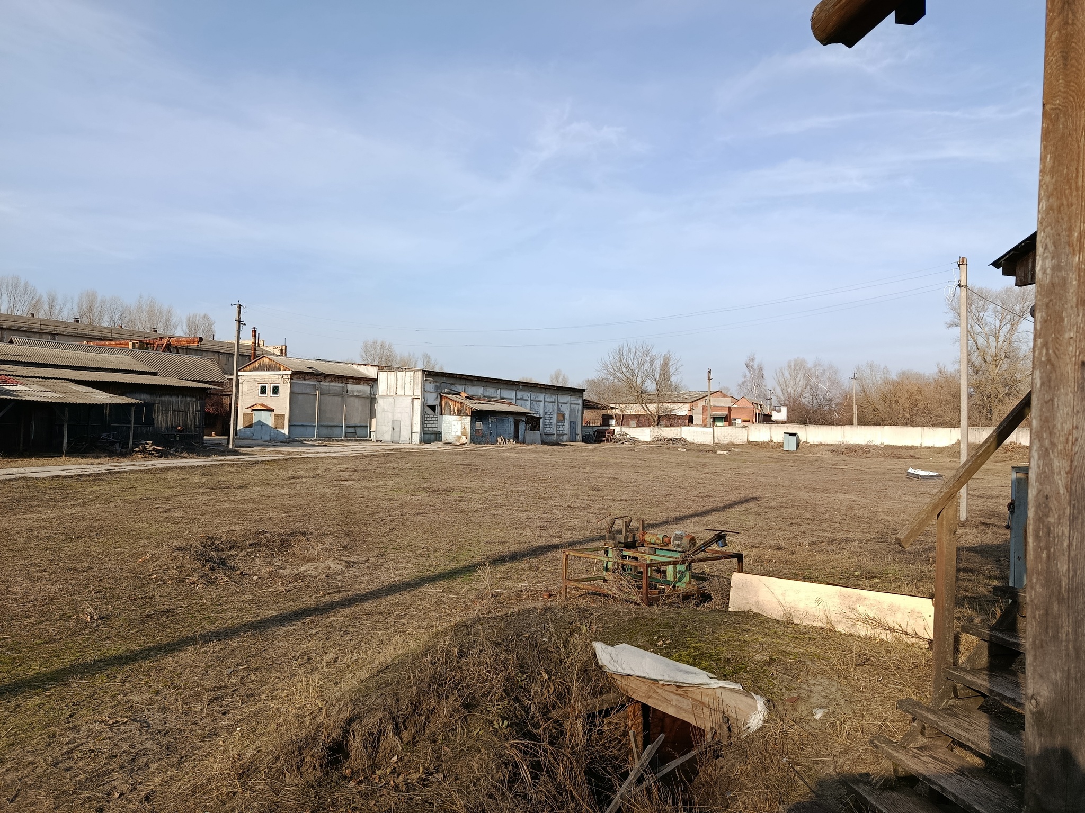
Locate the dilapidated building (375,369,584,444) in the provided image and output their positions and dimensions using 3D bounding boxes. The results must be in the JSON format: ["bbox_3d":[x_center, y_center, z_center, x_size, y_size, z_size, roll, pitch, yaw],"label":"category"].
[{"bbox_3d":[-5.329,0.529,82.402,6.500,6.700,30.300,1,-2,32],"label":"dilapidated building"}]

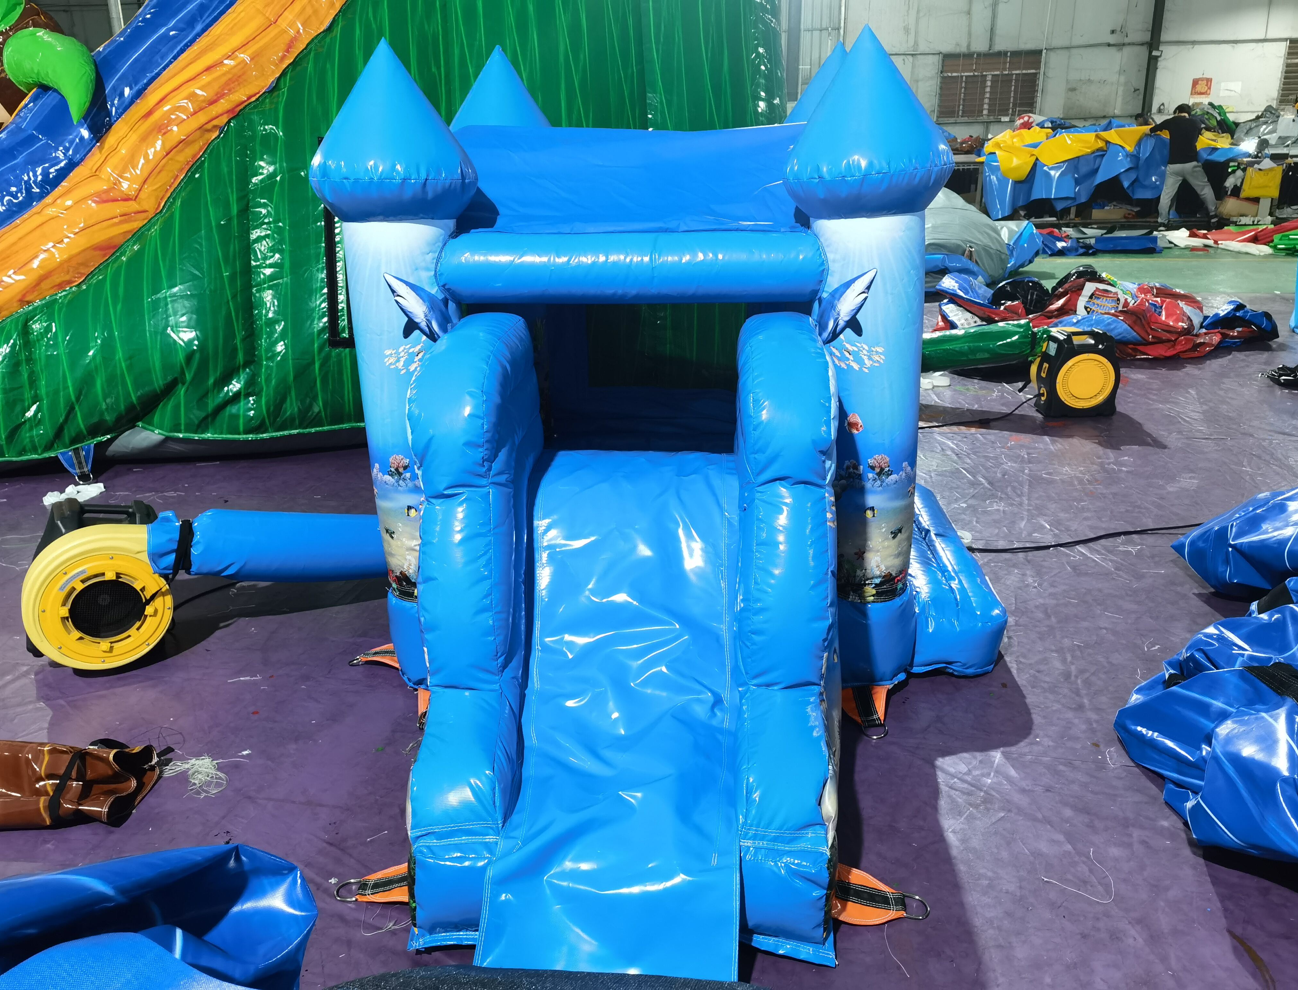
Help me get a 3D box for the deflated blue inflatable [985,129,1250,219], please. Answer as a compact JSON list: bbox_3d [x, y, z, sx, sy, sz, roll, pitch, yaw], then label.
[{"bbox_3d":[6.181,-4.274,13.699,3.450,1.133,1.339,1,19,5],"label":"deflated blue inflatable"}]

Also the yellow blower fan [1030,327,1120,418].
[{"bbox_3d":[1.928,-0.577,4.678,0.346,0.378,0.304,0,19,2],"label":"yellow blower fan"}]

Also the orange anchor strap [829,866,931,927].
[{"bbox_3d":[0.372,0.633,1.670,0.163,0.042,0.131,5,19,17],"label":"orange anchor strap"}]

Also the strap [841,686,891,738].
[{"bbox_3d":[0.469,0.458,2.193,0.126,0.042,0.178,-1,18,0],"label":"strap"}]

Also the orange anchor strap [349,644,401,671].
[{"bbox_3d":[-0.653,0.379,2.471,0.142,0.047,0.105,-4,19,-8],"label":"orange anchor strap"}]

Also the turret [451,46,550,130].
[{"bbox_3d":[-0.395,-0.565,3.060,0.341,1.417,0.341,-1,19,3],"label":"turret"}]

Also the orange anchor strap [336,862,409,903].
[{"bbox_3d":[-0.454,0.631,1.715,0.147,0.042,0.110,-5,19,-11],"label":"orange anchor strap"}]

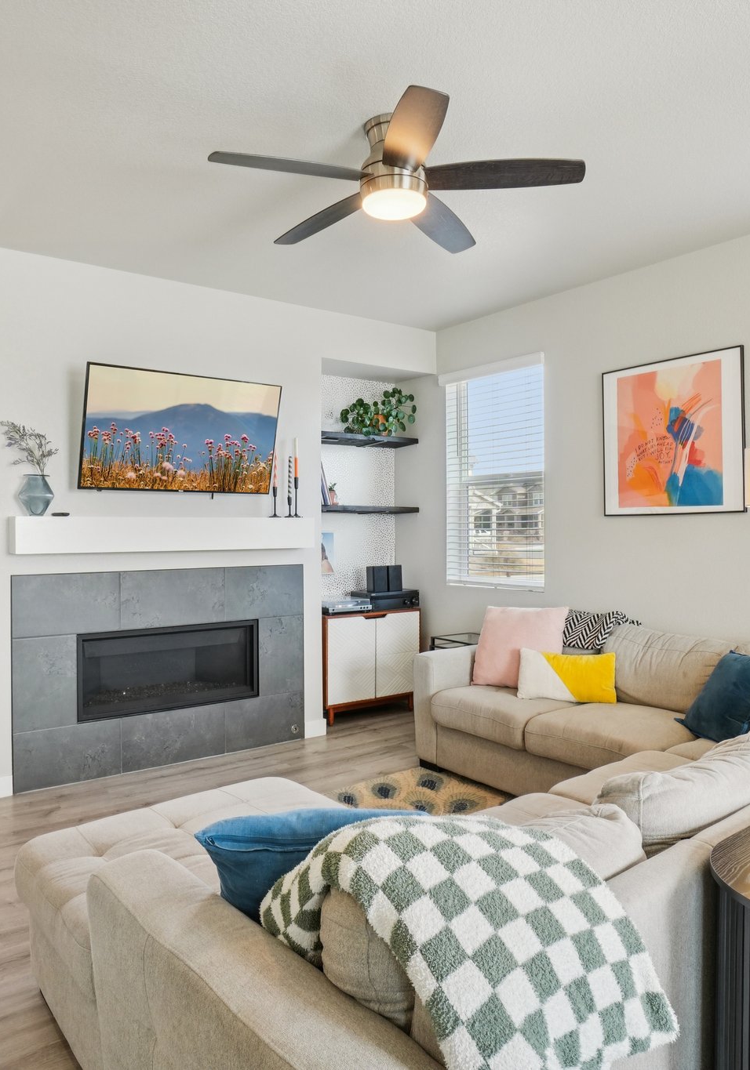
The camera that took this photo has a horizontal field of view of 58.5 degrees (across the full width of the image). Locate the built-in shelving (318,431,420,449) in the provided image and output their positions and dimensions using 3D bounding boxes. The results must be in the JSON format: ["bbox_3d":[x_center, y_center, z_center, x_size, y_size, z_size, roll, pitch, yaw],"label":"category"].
[{"bbox_3d":[-0.113,-0.720,4.963,0.884,0.044,0.260,0,0,-34],"label":"built-in shelving"}]

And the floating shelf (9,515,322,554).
[{"bbox_3d":[-1.138,-0.005,3.866,1.685,0.192,0.187,0,0,-34],"label":"floating shelf"}]

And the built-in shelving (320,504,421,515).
[{"bbox_3d":[-0.113,-0.187,4.968,0.884,0.044,0.260,0,0,-34],"label":"built-in shelving"}]

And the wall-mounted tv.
[{"bbox_3d":[-1.025,-0.551,3.690,1.100,0.630,0.060,-1,16,-37],"label":"wall-mounted tv"}]

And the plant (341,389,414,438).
[{"bbox_3d":[0.022,-0.877,4.773,0.520,0.350,0.330,-1,0,-32],"label":"plant"}]

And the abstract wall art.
[{"bbox_3d":[1.584,-0.525,3.610,0.031,0.839,0.785,0,0,-40],"label":"abstract wall art"}]

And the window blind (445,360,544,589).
[{"bbox_3d":[0.796,-0.379,4.569,0.068,1.487,0.863,0,0,-40],"label":"window blind"}]

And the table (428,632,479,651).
[{"bbox_3d":[0.647,0.975,4.270,0.370,0.620,0.420,-1,0,-37],"label":"table"}]

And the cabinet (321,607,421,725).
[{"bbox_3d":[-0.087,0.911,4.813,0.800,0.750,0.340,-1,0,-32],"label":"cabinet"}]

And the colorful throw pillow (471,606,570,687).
[{"bbox_3d":[0.810,0.625,3.700,0.480,0.470,0.170,0,-16,25],"label":"colorful throw pillow"}]

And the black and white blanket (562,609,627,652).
[{"bbox_3d":[1.165,0.502,3.520,0.220,0.230,0.400,-1,1,-38],"label":"black and white blanket"}]

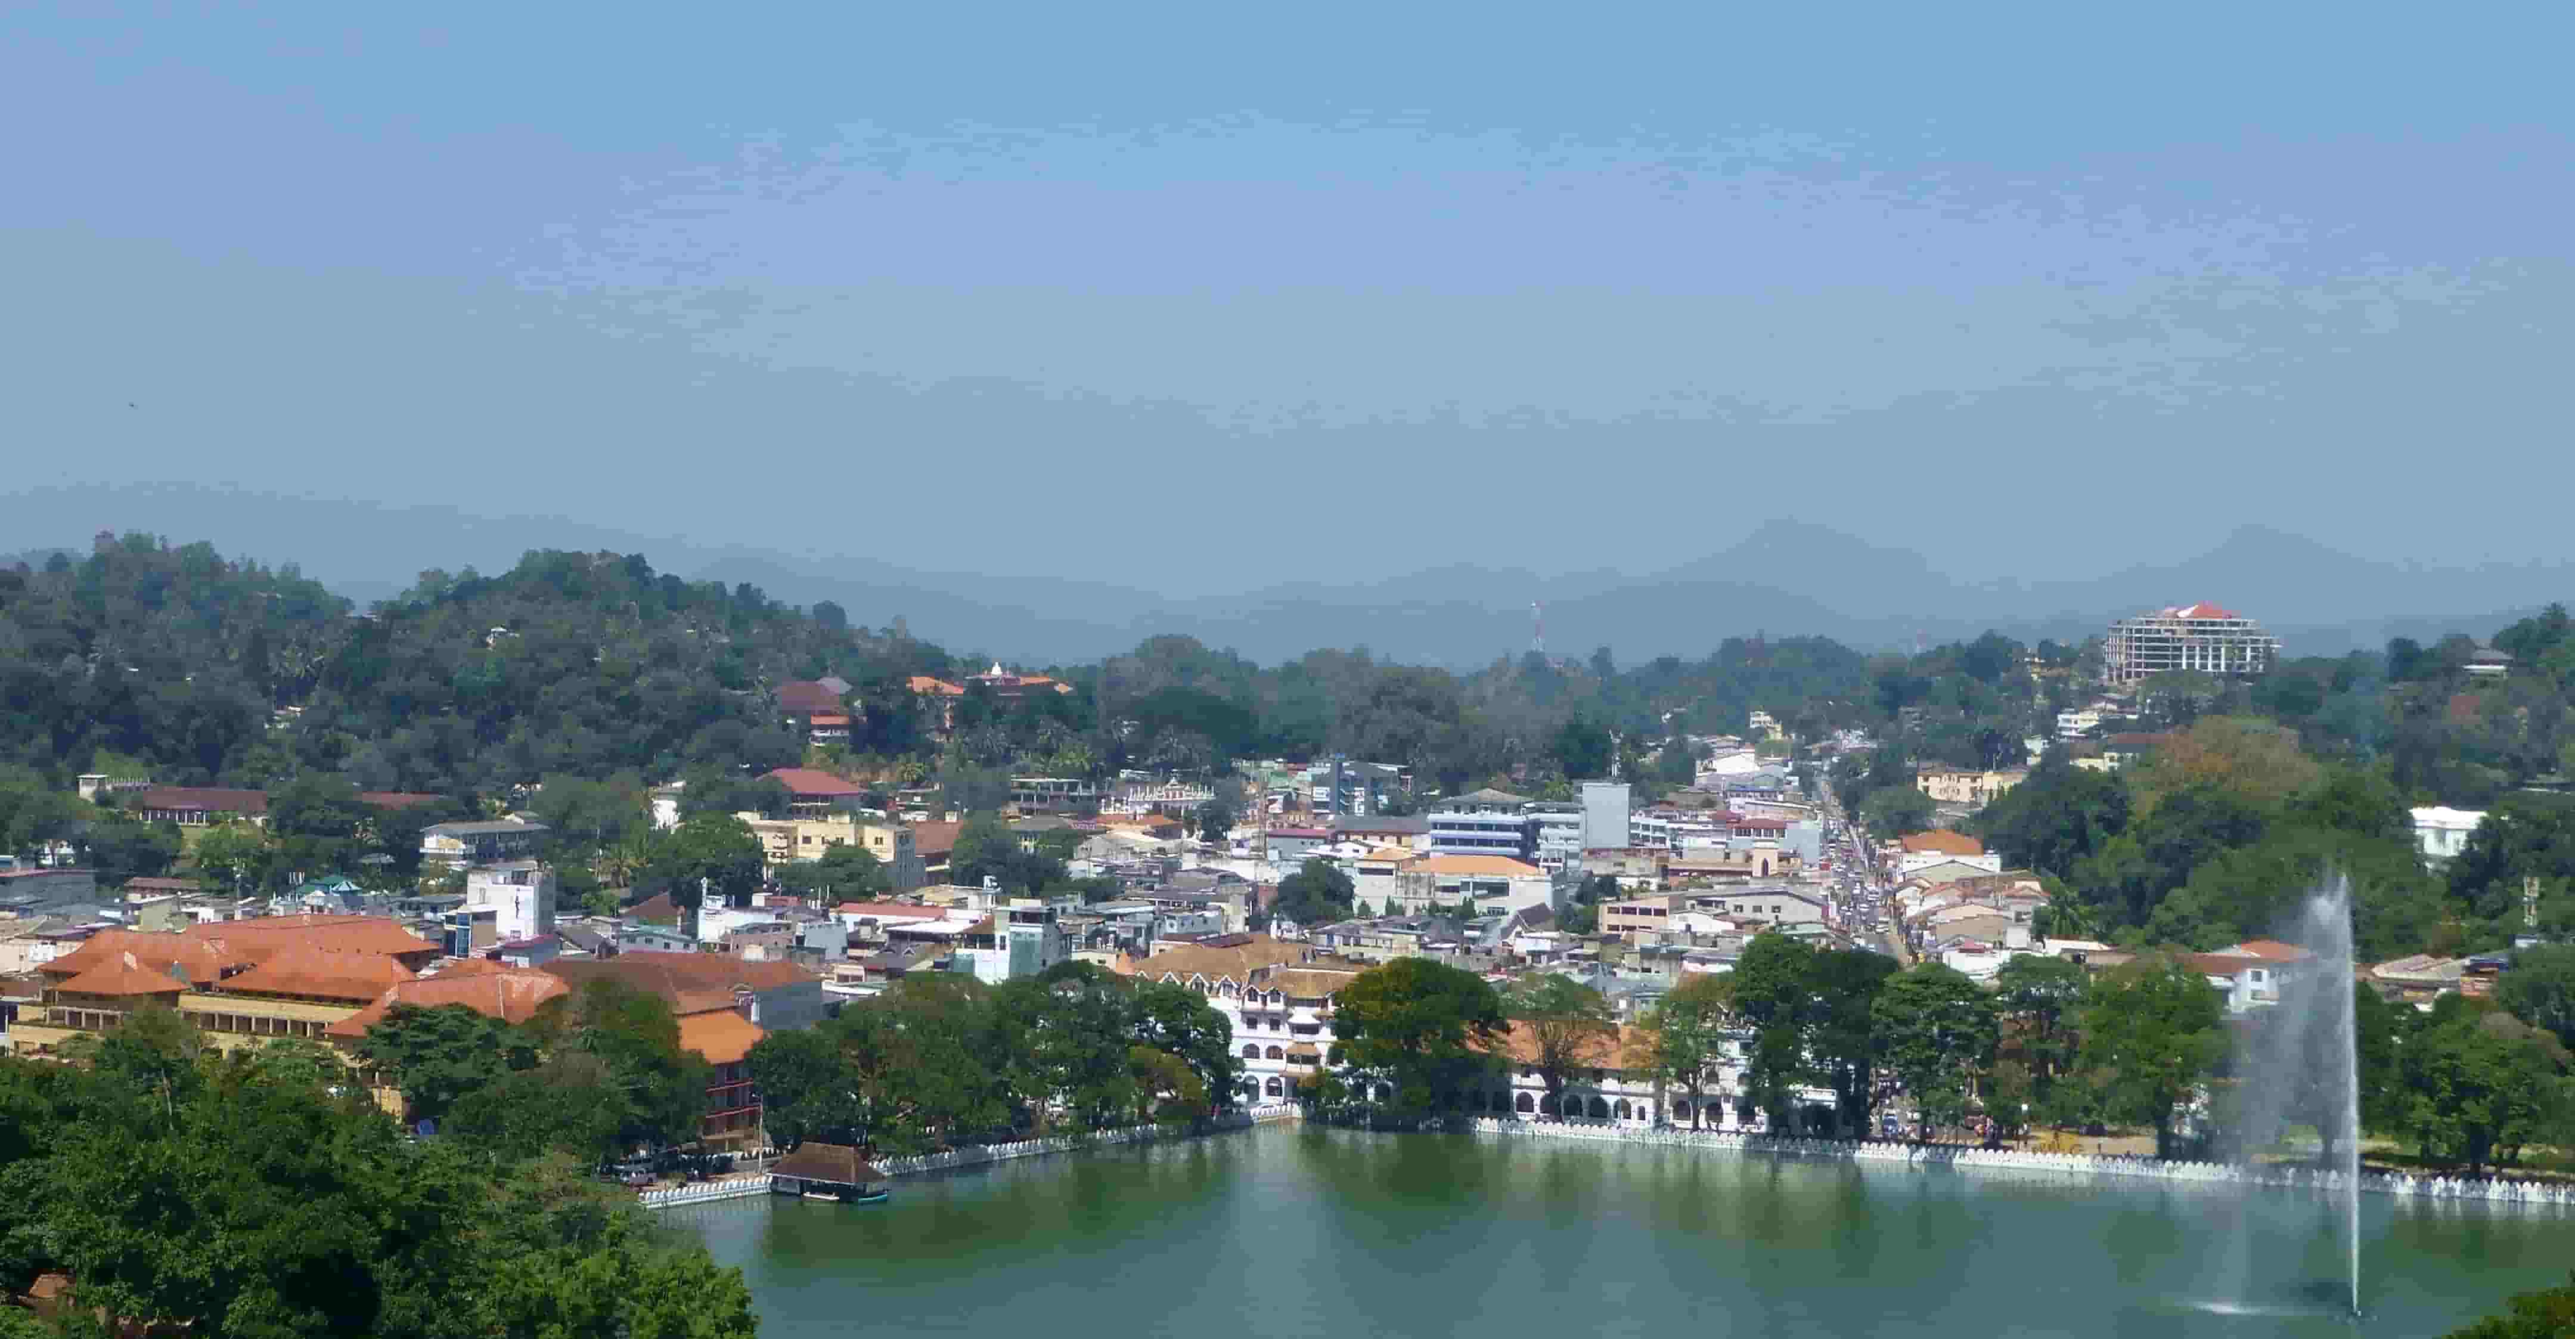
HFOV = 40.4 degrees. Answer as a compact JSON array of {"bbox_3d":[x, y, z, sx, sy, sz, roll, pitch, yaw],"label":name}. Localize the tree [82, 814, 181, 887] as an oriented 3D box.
[{"bbox_3d":[-234.710,37.380,710.000,21.240,15.520,19.000,0,0,-18],"label":"tree"}]

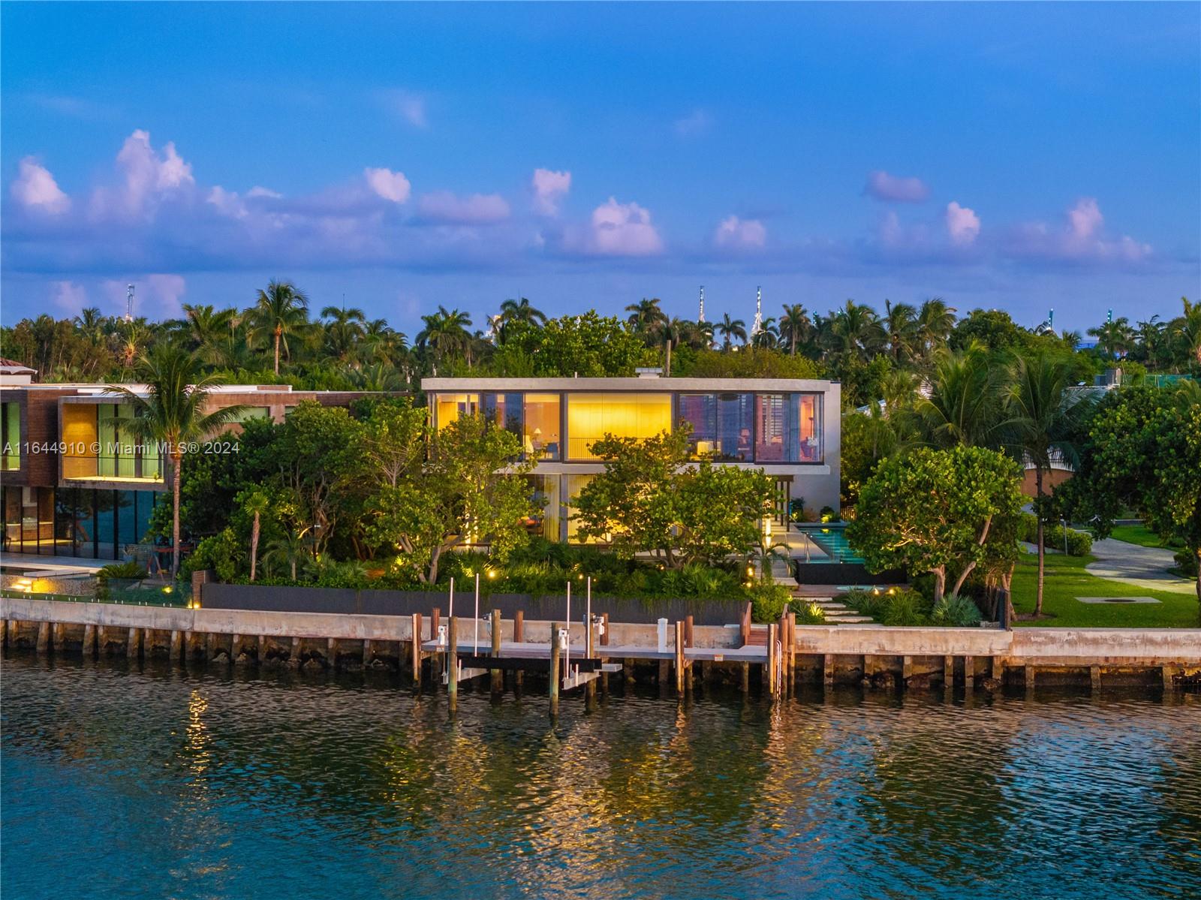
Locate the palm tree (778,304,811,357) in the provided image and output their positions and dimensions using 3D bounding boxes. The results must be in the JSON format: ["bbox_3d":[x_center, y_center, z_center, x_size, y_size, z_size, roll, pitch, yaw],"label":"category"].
[{"bbox_3d":[21.989,-8.630,274.875,4.200,15.860,4.200,0,2,0],"label":"palm tree"}]

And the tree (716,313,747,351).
[{"bbox_3d":[15.954,-9.066,294.874,4.200,15.130,4.200,0,2,0],"label":"tree"}]

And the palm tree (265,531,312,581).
[{"bbox_3d":[-12.818,4.300,99.753,1.850,2.130,1.850,0,2,0],"label":"palm tree"}]

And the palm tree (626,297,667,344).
[{"bbox_3d":[4.638,-7.454,244.898,4.700,15.920,4.700,0,2,0],"label":"palm tree"}]

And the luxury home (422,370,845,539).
[{"bbox_3d":[2.090,0.183,120.605,20.530,7.640,18.000,0,2,-1],"label":"luxury home"}]

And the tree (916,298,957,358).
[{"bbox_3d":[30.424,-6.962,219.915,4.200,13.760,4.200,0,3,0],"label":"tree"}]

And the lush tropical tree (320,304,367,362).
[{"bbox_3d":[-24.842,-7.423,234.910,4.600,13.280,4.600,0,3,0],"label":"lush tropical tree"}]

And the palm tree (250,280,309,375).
[{"bbox_3d":[-23.784,-4.728,179.955,5.000,15.690,5.000,0,2,0],"label":"palm tree"}]

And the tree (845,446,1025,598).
[{"bbox_3d":[12.672,2.844,91.733,6.600,6.050,6.000,0,3,0],"label":"tree"}]

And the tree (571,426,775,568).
[{"bbox_3d":[2.844,2.009,95.698,8.000,5.940,7.000,0,3,0],"label":"tree"}]

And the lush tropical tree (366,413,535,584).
[{"bbox_3d":[-6.081,1.969,98.659,6.800,6.990,6.300,0,2,0],"label":"lush tropical tree"}]

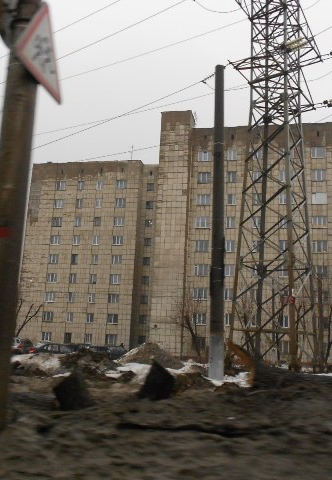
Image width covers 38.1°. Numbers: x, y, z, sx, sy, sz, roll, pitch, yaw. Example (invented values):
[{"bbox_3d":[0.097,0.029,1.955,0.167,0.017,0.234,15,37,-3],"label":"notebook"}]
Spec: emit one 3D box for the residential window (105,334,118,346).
[{"bbox_3d":[-7.641,14.115,67.746,1.620,1.430,0.200,0,-11,13],"label":"residential window"}]

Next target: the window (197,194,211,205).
[{"bbox_3d":[4.622,-4.893,58.759,1.593,1.355,0.150,0,-11,13],"label":"window"}]

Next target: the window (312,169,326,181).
[{"bbox_3d":[17.997,-7.574,56.387,1.680,1.430,0.200,0,-11,13],"label":"window"}]

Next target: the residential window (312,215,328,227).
[{"bbox_3d":[17.690,-2.035,55.244,1.647,1.350,0.150,0,-11,13],"label":"residential window"}]

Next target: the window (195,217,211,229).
[{"bbox_3d":[4.535,-2.033,58.344,1.680,1.430,0.200,0,-11,13],"label":"window"}]

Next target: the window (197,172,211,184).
[{"bbox_3d":[4.736,-7.665,59.305,1.583,1.340,0.150,0,-11,13],"label":"window"}]

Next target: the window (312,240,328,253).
[{"bbox_3d":[17.557,0.757,54.698,1.647,1.378,0.150,0,-11,13],"label":"window"}]

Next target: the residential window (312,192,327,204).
[{"bbox_3d":[17.862,-4.780,55.846,1.680,1.430,0.200,0,-11,13],"label":"residential window"}]

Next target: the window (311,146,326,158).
[{"bbox_3d":[18.132,-10.369,56.929,1.680,1.430,0.200,0,-11,13],"label":"window"}]

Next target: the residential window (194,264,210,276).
[{"bbox_3d":[4.265,3.557,57.261,1.680,1.430,0.200,0,-11,13],"label":"residential window"}]

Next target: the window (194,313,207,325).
[{"bbox_3d":[3.922,9.153,56.017,1.615,1.325,0.150,0,-11,13],"label":"window"}]

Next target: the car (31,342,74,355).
[{"bbox_3d":[-8.274,8.720,37.000,4.350,1.450,1.720,5,-11,-11],"label":"car"}]

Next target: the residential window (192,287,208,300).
[{"bbox_3d":[4.062,6.323,56.569,1.649,1.321,0.150,0,-11,13],"label":"residential window"}]

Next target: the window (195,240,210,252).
[{"bbox_3d":[4.344,0.730,57.660,1.578,1.364,0.150,0,-11,13],"label":"window"}]

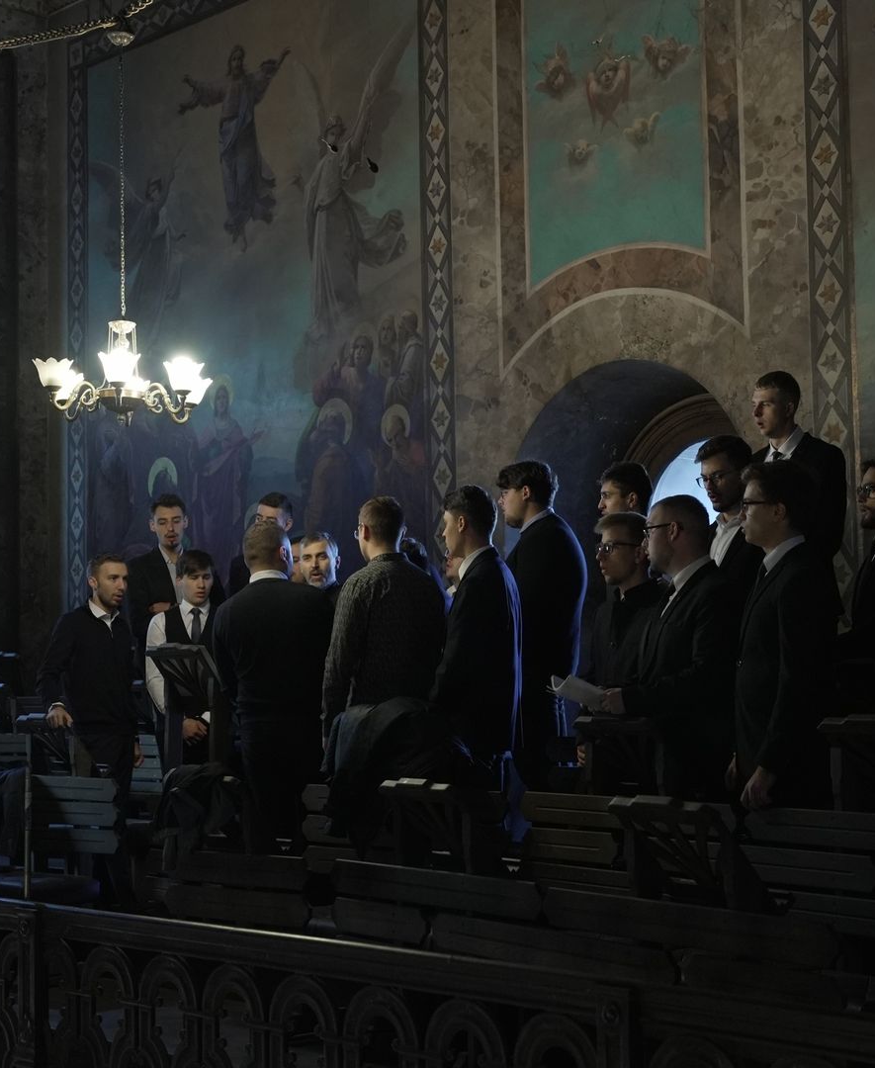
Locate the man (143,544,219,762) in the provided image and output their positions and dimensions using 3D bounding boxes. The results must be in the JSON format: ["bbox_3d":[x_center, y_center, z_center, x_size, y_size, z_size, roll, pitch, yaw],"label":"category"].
[{"bbox_3d":[-1.147,0.954,8.939,0.500,1.760,0.340,0,-4,-12],"label":"man"}]

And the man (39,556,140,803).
[{"bbox_3d":[-1.599,0.981,8.838,0.540,1.780,0.400,2,-5,-33],"label":"man"}]

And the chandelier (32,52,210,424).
[{"bbox_3d":[-1.201,-1.128,7.250,0.670,1.432,0.670,-1,-4,0],"label":"chandelier"}]

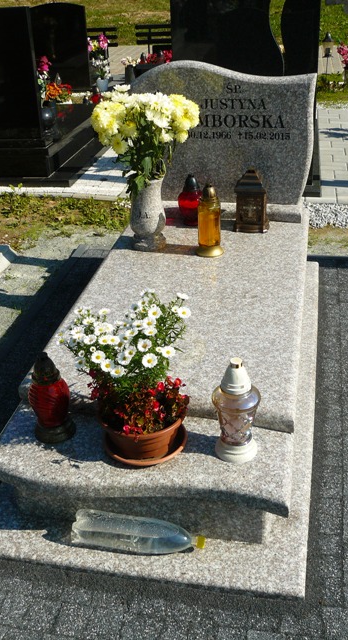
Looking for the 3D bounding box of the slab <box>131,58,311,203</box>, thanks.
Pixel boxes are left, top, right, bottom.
[{"bbox_3d":[0.200,-0.808,2.878,0.800,0.613,0.097,3,31,11],"label":"slab"}]

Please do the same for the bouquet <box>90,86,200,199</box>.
[{"bbox_3d":[-0.110,-0.671,2.572,0.396,0.381,0.341,4,30,11],"label":"bouquet"}]

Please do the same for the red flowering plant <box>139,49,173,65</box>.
[{"bbox_3d":[-0.188,-2.673,6.752,0.380,0.170,0.220,4,30,11],"label":"red flowering plant"}]

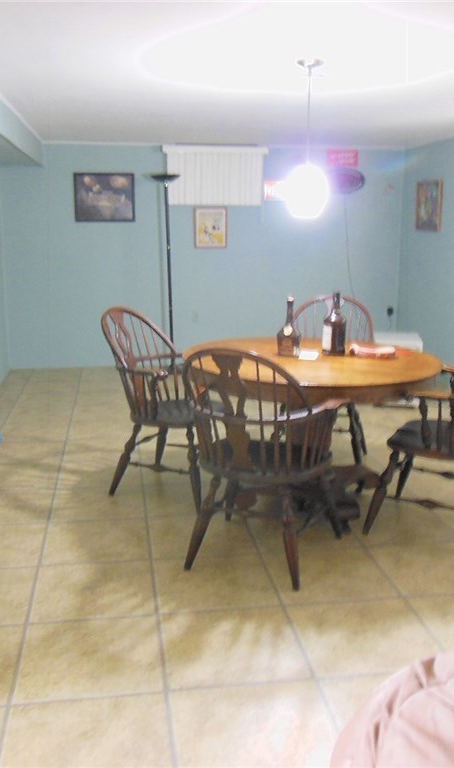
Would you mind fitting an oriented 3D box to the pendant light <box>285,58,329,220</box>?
[{"bbox_3d":[0.365,-1.095,3.357,0.198,0.683,0.198,-2,13,-8],"label":"pendant light"}]

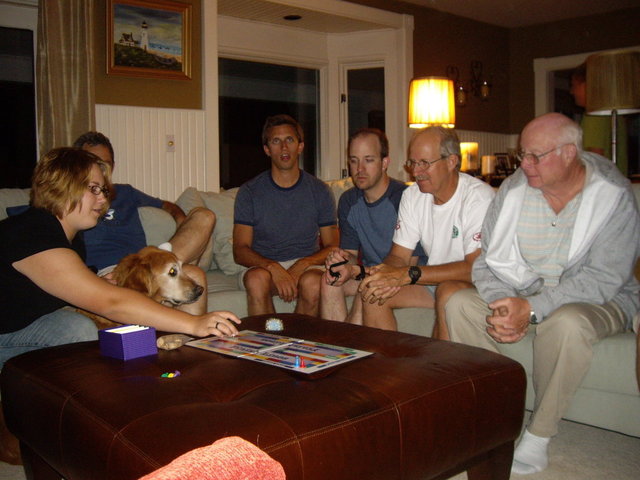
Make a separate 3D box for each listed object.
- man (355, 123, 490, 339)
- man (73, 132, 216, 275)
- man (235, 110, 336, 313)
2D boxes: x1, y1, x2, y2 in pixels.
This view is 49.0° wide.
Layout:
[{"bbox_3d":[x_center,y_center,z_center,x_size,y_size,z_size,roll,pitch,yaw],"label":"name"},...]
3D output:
[{"bbox_3d":[0.420,0.143,2.540,0.540,1.140,0.760,2,4,38],"label":"man"},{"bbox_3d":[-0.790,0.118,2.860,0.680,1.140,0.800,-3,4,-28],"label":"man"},{"bbox_3d":[-0.155,0.060,3.020,0.500,1.230,0.720,-1,3,-3],"label":"man"}]

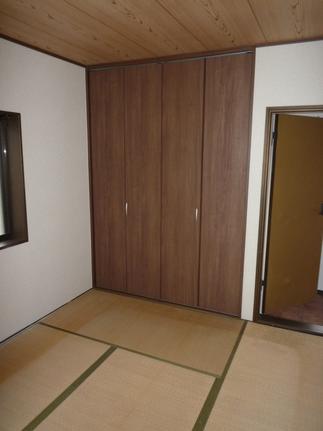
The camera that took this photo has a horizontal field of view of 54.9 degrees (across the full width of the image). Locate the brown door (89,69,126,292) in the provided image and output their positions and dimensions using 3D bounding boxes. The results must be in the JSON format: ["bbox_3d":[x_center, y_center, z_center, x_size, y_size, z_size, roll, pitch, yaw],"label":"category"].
[{"bbox_3d":[-0.557,-0.315,3.409,0.427,2.369,0.040,5,12,24],"label":"brown door"}]

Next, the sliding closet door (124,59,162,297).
[{"bbox_3d":[-0.178,-0.280,3.235,0.410,2.369,0.040,5,12,24],"label":"sliding closet door"}]

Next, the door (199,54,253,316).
[{"bbox_3d":[0.577,-0.211,2.891,0.418,2.369,0.040,5,12,24],"label":"door"}]

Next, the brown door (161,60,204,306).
[{"bbox_3d":[0.198,-0.246,3.064,0.418,2.369,0.040,5,12,24],"label":"brown door"}]

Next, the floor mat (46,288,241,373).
[{"bbox_3d":[-0.182,1.020,2.955,1.750,0.030,0.855,5,12,24],"label":"floor mat"}]

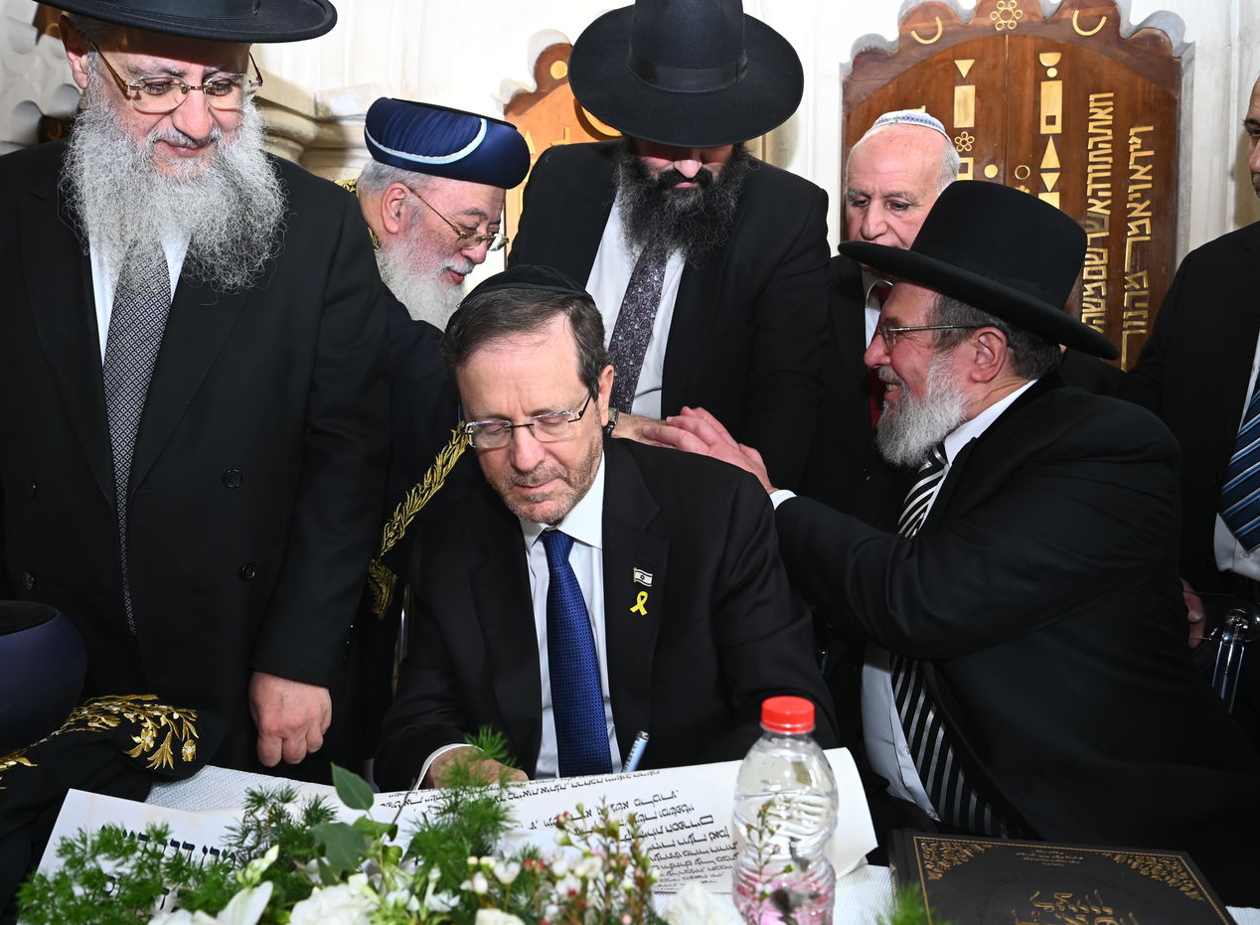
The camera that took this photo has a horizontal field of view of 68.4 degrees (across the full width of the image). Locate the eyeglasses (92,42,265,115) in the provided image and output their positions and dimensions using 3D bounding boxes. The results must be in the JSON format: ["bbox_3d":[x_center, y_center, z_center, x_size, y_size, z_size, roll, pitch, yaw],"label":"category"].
[{"bbox_3d":[-0.497,-0.428,1.025,0.140,0.046,0.140,-13,39,-30],"label":"eyeglasses"}]

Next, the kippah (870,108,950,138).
[{"bbox_3d":[0.443,-0.535,1.460,0.138,0.050,0.140,2,4,20],"label":"kippah"}]

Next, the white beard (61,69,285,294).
[{"bbox_3d":[-0.510,-0.313,1.035,0.225,0.240,0.150,-2,17,-31],"label":"white beard"}]

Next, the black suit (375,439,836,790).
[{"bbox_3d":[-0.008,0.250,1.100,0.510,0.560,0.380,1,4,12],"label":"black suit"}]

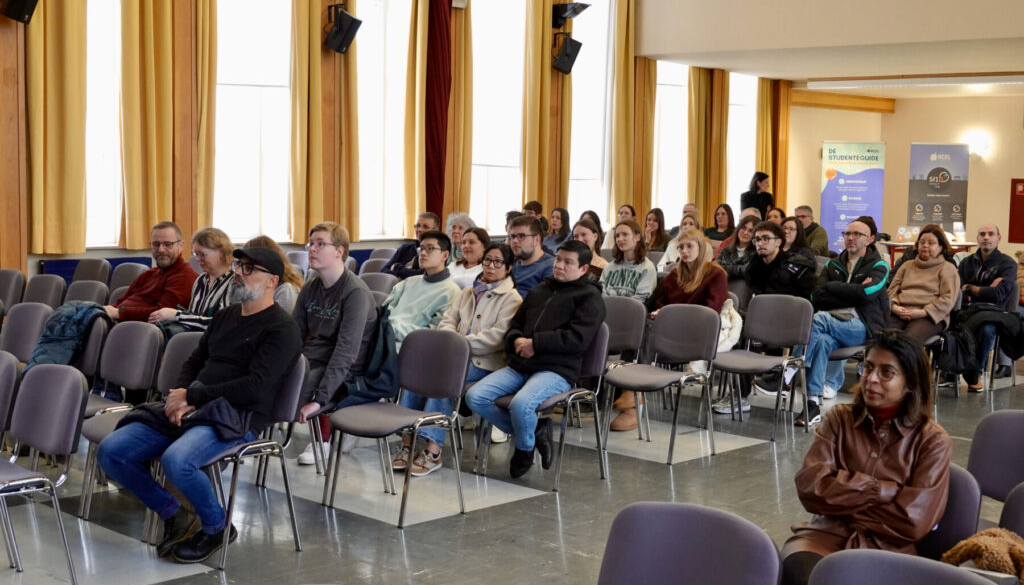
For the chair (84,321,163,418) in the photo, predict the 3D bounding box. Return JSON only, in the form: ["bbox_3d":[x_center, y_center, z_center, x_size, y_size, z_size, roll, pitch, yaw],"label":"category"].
[{"bbox_3d":[-1.950,0.557,6.293,0.525,0.820,0.540,6,7,44],"label":"chair"}]

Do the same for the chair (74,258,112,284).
[{"bbox_3d":[-3.393,0.165,10.299,0.520,0.825,0.570,6,7,43],"label":"chair"}]

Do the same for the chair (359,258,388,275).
[{"bbox_3d":[-1.268,0.149,10.938,0.525,0.820,0.540,6,7,44],"label":"chair"}]

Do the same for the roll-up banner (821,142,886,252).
[{"bbox_3d":[4.648,-1.047,18.690,0.870,2.010,0.180,2,5,10],"label":"roll-up banner"}]

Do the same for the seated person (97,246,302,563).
[{"bbox_3d":[-1.232,0.445,5.388,0.570,1.240,0.830,5,6,34],"label":"seated person"}]

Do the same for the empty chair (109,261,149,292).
[{"bbox_3d":[-3.015,0.201,10.024,0.525,0.820,0.540,6,7,44],"label":"empty chair"}]

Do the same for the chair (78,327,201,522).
[{"bbox_3d":[-1.589,0.598,5.939,0.520,0.825,0.570,6,7,43],"label":"chair"}]

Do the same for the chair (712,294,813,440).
[{"bbox_3d":[1.475,0.434,8.255,0.520,0.825,0.570,6,7,43],"label":"chair"}]

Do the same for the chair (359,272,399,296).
[{"bbox_3d":[-1.109,0.287,9.437,0.525,0.820,0.540,6,7,44],"label":"chair"}]

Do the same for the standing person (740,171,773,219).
[{"bbox_3d":[2.792,-0.605,15.670,0.420,1.580,0.290,-1,6,-18],"label":"standing person"}]

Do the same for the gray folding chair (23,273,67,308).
[{"bbox_3d":[-3.215,0.310,8.754,0.520,0.825,0.570,6,7,43],"label":"gray folding chair"}]

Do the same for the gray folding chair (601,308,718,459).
[{"bbox_3d":[0.827,0.487,7.600,0.525,0.820,0.540,6,7,44],"label":"gray folding chair"}]

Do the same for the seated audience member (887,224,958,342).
[{"bbox_3d":[2.794,0.135,9.576,0.550,1.220,0.780,6,7,43],"label":"seated audience member"}]

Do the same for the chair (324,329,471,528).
[{"bbox_3d":[-0.520,0.590,6.207,0.525,0.820,0.540,6,7,44],"label":"chair"}]

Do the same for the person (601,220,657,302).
[{"bbox_3d":[0.608,0.152,8.932,0.500,1.240,0.800,5,6,37],"label":"person"}]

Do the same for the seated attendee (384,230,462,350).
[{"bbox_3d":[-0.681,0.267,7.588,0.520,1.210,0.830,6,7,43],"label":"seated attendee"}]

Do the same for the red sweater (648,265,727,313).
[{"bbox_3d":[1.101,0.089,8.573,0.500,0.540,0.420,6,7,43],"label":"red sweater"}]

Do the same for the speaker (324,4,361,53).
[{"bbox_3d":[-1.554,-2.403,12.596,0.200,0.350,0.200,-5,36,-46],"label":"speaker"}]

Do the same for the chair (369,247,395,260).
[{"bbox_3d":[-1.300,0.029,12.140,0.520,0.825,0.570,6,7,43],"label":"chair"}]

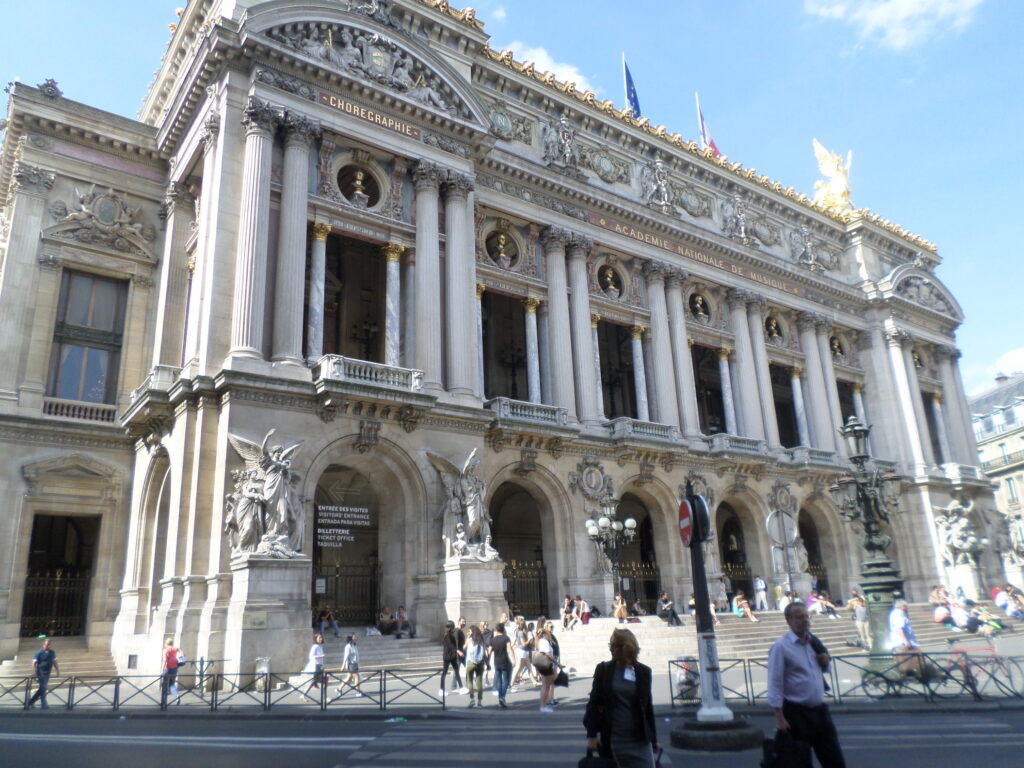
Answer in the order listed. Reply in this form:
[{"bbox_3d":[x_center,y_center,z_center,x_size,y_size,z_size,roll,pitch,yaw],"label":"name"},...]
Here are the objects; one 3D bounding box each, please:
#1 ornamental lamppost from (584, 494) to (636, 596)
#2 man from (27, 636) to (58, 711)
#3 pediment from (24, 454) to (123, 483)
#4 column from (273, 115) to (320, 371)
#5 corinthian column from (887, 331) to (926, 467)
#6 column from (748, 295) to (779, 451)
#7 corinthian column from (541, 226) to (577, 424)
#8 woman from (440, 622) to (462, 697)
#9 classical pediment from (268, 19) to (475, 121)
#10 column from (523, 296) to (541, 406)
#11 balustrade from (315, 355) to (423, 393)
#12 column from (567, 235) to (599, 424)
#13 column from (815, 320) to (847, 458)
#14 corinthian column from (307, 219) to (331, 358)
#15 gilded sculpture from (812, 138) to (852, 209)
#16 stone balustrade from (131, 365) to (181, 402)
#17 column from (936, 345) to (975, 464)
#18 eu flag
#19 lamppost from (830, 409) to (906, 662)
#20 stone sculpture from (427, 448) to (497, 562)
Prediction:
[{"bbox_3d":[3.924,6.456,28.126,1.900,4.520,1.900,-2,-17,-1],"label":"ornamental lamppost"},{"bbox_3d":[-12.552,7.768,19.804,0.550,1.750,0.560,-12,-19,29],"label":"man"},{"bbox_3d":[-17.555,3.306,29.694,3.400,1.150,0.500,10,-20,-34],"label":"pediment"},{"bbox_3d":[-8.242,-5.385,27.920,1.270,10.400,1.270,10,-20,-36],"label":"column"},{"bbox_3d":[29.527,1.082,55.265,1.270,10.400,1.270,10,-20,-36],"label":"corinthian column"},{"bbox_3d":[16.109,-0.805,47.356,1.250,10.450,1.250,10,-21,-35],"label":"column"},{"bbox_3d":[2.452,-3.204,37.609,1.250,10.450,1.250,-2,-17,-1],"label":"corinthian column"},{"bbox_3d":[-1.426,6.594,17.890,0.650,1.680,0.500,5,-18,-21],"label":"woman"},{"bbox_3d":[-6.027,-14.051,31.969,10.900,3.600,1.600,10,-20,-36],"label":"classical pediment"},{"bbox_3d":[1.056,-1.438,36.642,0.720,6.127,0.720,-2,-17,-1],"label":"column"},{"bbox_3d":[-5.236,-0.154,27.511,3.950,0.980,1.200,10,-21,-35],"label":"balustrade"},{"bbox_3d":[3.920,-3.095,40.806,1.280,11.156,1.280,-2,-17,-1],"label":"column"},{"bbox_3d":[21.857,0.253,50.627,1.280,10.360,1.280,10,-20,-34],"label":"column"},{"bbox_3d":[-8.057,-3.902,30.853,0.720,6.095,0.720,10,-21,-35],"label":"corinthian column"},{"bbox_3d":[28.821,-18.660,66.500,3.500,7.500,2.900,10,-21,-35],"label":"gilded sculpture"},{"bbox_3d":[-13.398,0.330,27.907,0.950,0.980,3.700,10,-21,-35],"label":"stone balustrade"},{"bbox_3d":[35.740,2.146,59.763,1.270,10.400,1.270,10,-20,-36],"label":"column"},{"bbox_3d":[8.136,-19.781,49.883,1.300,4.400,0.800,10,-20,-36],"label":"eu flag"},{"bbox_3d":[8.940,3.876,18.330,1.800,6.412,1.800,10,-20,-34],"label":"lamppost"},{"bbox_3d":[-1.834,4.765,29.456,2.700,4.478,1.500,10,-21,-35],"label":"stone sculpture"}]

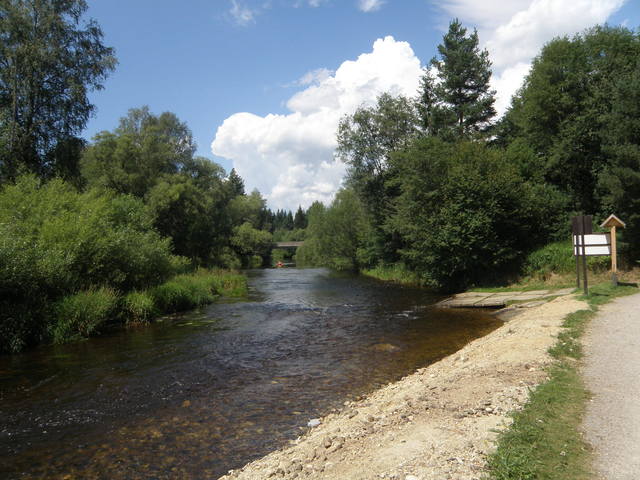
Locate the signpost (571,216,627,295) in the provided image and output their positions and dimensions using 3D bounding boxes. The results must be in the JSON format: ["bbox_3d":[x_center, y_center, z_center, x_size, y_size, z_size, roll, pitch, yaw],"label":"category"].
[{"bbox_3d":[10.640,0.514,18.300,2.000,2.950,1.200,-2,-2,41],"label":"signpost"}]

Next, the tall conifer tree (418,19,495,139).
[{"bbox_3d":[12.014,-8.519,42.000,6.400,21.700,6.200,-1,-2,0],"label":"tall conifer tree"}]

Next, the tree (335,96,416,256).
[{"bbox_3d":[5.286,-5.024,42.000,8.000,15.700,7.600,-1,-2,0],"label":"tree"}]

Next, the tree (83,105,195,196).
[{"bbox_3d":[-14.348,-3.913,38.000,9.300,13.300,8.800,-1,-2,0],"label":"tree"}]

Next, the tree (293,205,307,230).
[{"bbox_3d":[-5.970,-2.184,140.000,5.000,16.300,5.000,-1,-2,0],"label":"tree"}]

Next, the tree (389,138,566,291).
[{"bbox_3d":[8.846,-1.432,27.000,9.600,8.600,8.200,-1,-2,0],"label":"tree"}]

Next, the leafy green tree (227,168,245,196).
[{"bbox_3d":[-15.821,-4.587,90.000,5.200,17.800,5.200,-1,-2,0],"label":"leafy green tree"}]

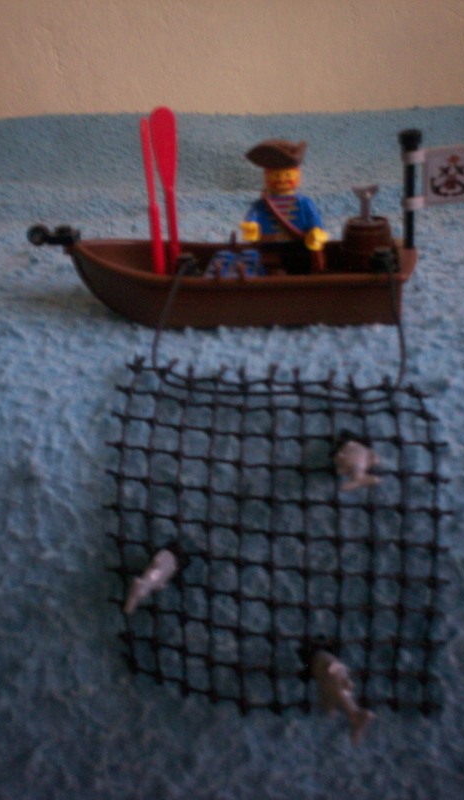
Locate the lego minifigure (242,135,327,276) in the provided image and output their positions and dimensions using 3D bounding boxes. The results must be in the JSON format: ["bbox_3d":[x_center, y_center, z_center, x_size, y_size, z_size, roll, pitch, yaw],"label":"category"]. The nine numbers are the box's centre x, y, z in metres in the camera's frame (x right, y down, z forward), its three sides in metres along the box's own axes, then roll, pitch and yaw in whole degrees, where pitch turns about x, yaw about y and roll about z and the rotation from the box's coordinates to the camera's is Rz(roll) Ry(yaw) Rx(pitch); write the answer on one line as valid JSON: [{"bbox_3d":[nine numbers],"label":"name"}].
[{"bbox_3d":[0.016,-0.057,0.256,0.025,0.042,0.017,1,28,6],"label":"lego minifigure"}]

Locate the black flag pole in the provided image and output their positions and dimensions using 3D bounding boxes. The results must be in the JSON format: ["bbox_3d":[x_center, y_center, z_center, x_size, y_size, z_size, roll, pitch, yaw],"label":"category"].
[{"bbox_3d":[0.055,-0.063,0.254,0.007,0.036,0.007,-1,28,8],"label":"black flag pole"}]

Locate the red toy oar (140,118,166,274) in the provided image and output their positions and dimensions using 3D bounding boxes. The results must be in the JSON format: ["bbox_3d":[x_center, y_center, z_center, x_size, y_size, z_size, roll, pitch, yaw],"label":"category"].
[{"bbox_3d":[-0.024,-0.057,0.252,0.004,0.056,0.008,-1,28,7],"label":"red toy oar"}]

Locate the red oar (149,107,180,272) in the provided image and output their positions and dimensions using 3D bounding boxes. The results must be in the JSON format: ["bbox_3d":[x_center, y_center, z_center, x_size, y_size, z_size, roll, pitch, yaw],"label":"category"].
[{"bbox_3d":[-0.020,-0.059,0.258,0.008,0.058,0.004,1,28,6],"label":"red oar"}]

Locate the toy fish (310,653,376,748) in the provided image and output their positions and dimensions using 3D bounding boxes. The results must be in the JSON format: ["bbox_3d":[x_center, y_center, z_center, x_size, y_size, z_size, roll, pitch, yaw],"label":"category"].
[{"bbox_3d":[0.029,0.077,0.216,0.010,0.025,0.007,-36,-1,31],"label":"toy fish"}]

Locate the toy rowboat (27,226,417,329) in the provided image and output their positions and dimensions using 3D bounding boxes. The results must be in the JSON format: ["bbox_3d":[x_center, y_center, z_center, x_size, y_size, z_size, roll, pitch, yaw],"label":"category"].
[{"bbox_3d":[-0.003,-0.039,0.267,0.122,0.025,0.040,1,28,6],"label":"toy rowboat"}]

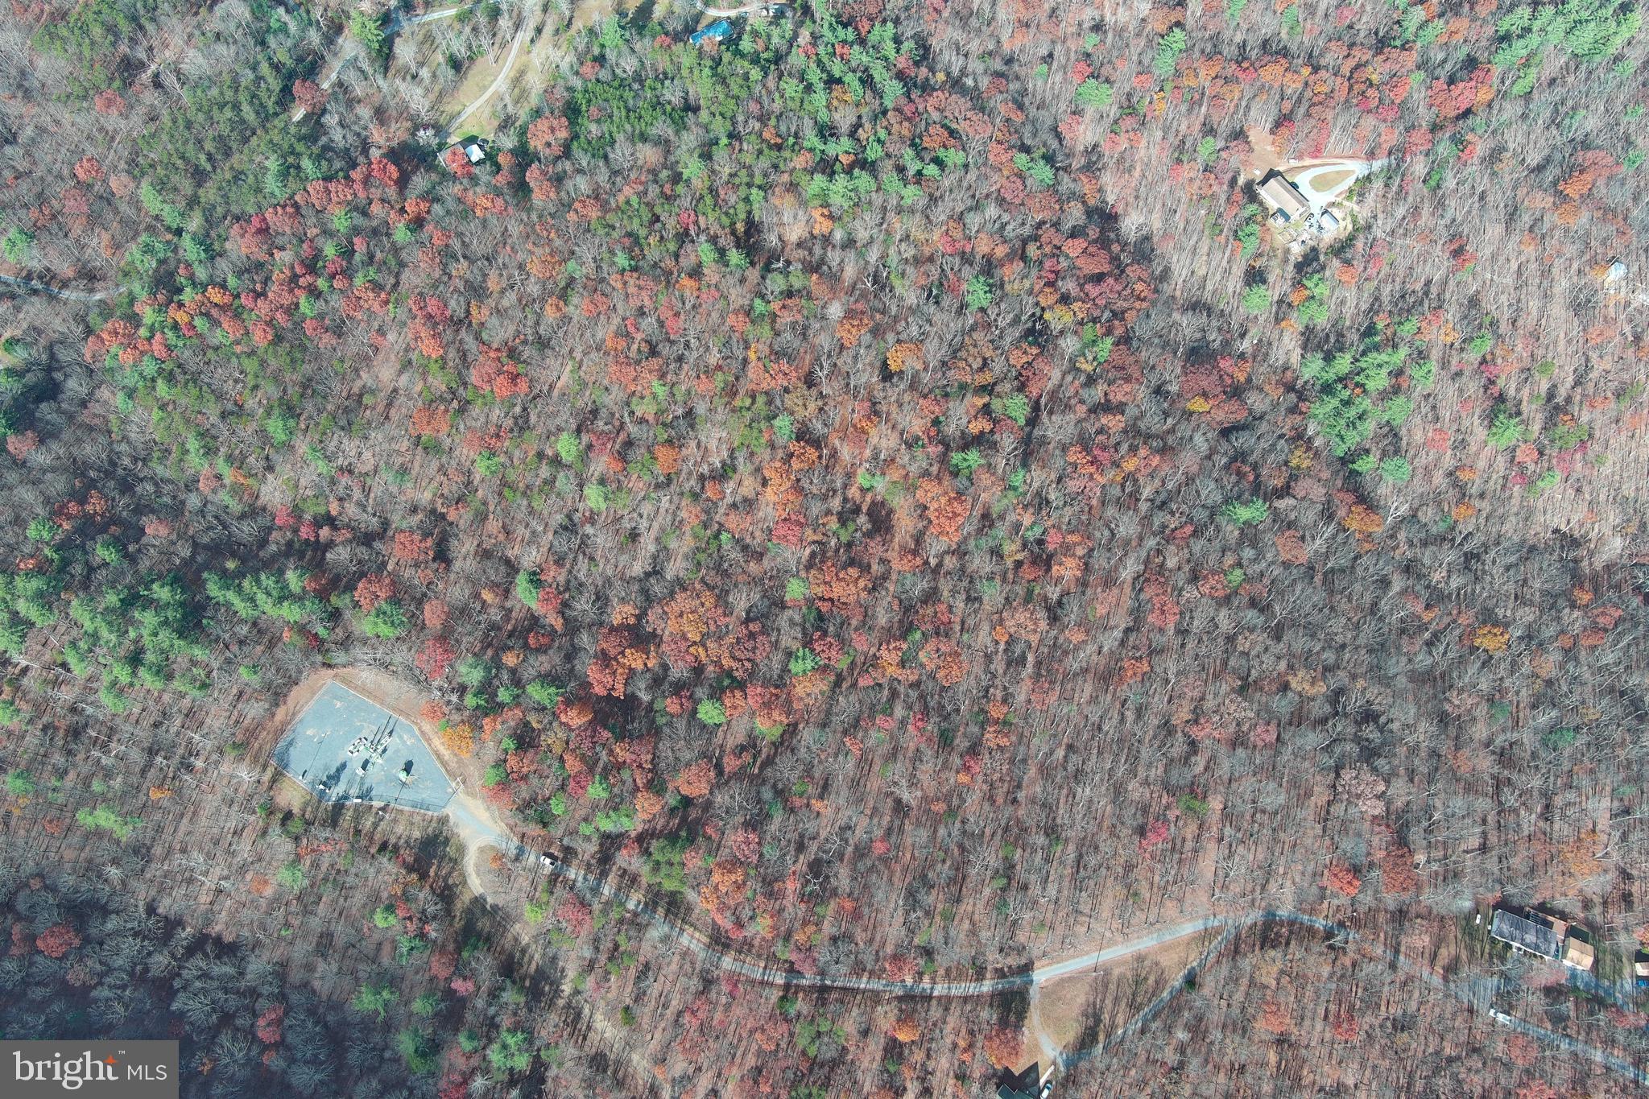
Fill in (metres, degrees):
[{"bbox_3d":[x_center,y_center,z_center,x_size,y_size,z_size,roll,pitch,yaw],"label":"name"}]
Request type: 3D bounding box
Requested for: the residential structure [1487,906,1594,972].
[{"bbox_3d":[207.080,111.310,382.590,28.700,5.000,11.000,19,71,7],"label":"residential structure"}]

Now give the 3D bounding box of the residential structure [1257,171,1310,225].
[{"bbox_3d":[162.800,-124.170,468.660,9.000,6.000,15.200,-34,73,-12],"label":"residential structure"}]

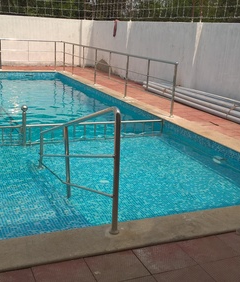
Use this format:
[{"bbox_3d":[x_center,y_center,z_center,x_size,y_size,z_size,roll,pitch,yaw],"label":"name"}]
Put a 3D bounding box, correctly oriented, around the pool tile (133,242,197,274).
[{"bbox_3d":[0.265,0.723,2.464,0.320,0.025,0.296,-4,17,-24],"label":"pool tile"}]

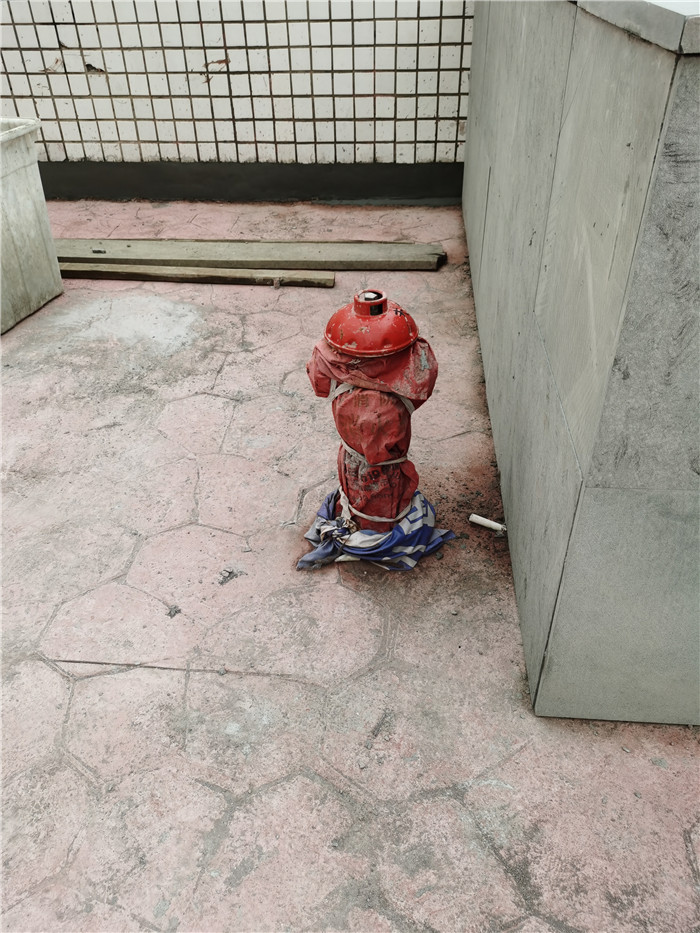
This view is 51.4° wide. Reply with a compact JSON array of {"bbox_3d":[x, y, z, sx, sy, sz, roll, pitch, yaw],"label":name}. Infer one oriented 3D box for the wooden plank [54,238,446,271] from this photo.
[{"bbox_3d":[-0.626,-1.015,3.491,2.150,0.050,0.225,3,37,6],"label":"wooden plank"}]

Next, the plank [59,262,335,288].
[{"bbox_3d":[-0.835,-0.875,3.317,1.550,0.040,0.095,4,37,7],"label":"plank"}]

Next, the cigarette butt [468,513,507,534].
[{"bbox_3d":[0.360,0.148,1.898,0.097,0.018,0.018,19,41,25],"label":"cigarette butt"}]

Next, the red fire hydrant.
[{"bbox_3d":[0.062,-0.075,1.662,0.360,0.670,0.280,1,36,3],"label":"red fire hydrant"}]

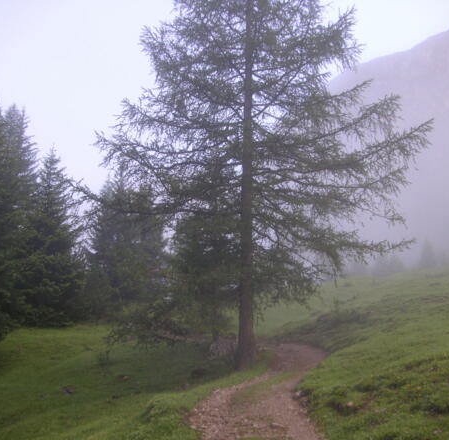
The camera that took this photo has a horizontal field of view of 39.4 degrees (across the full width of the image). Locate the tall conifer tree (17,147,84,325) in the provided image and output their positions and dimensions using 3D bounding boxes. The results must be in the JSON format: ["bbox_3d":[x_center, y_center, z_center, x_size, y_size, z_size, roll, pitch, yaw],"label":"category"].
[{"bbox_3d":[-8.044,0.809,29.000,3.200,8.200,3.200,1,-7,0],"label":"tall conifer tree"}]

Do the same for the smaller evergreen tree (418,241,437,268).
[{"bbox_3d":[34.950,5.991,108.000,3.500,5.000,3.500,1,-7,0],"label":"smaller evergreen tree"}]

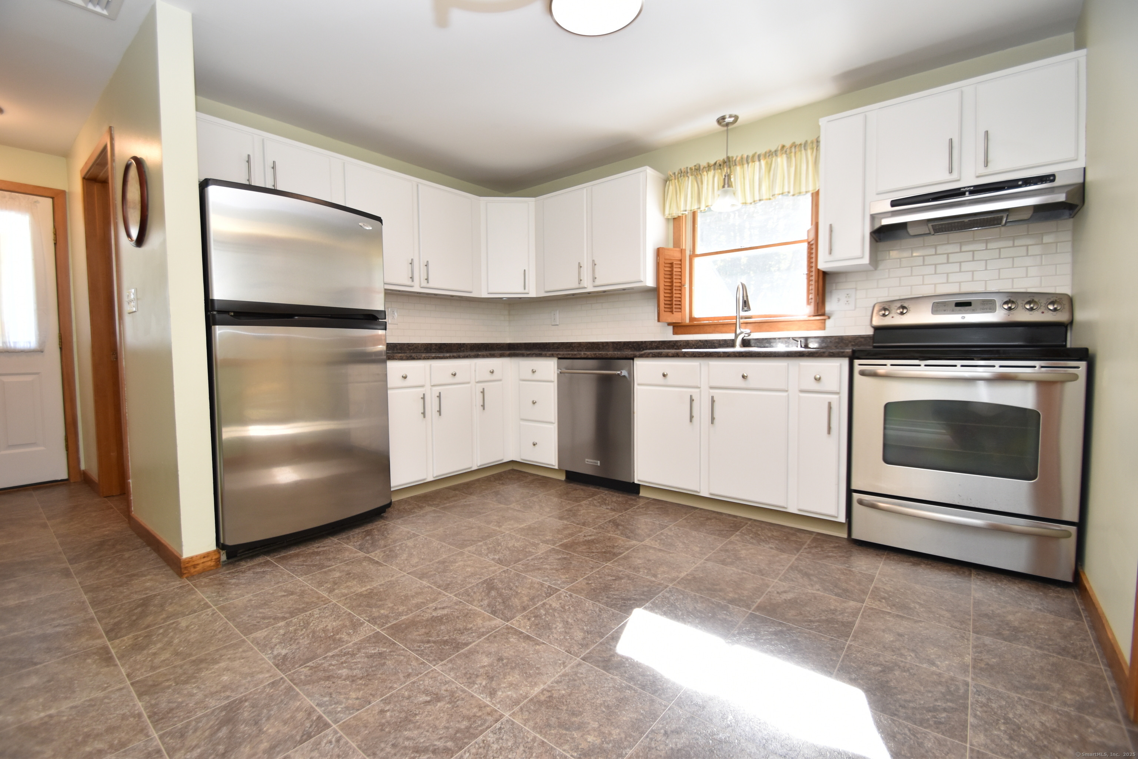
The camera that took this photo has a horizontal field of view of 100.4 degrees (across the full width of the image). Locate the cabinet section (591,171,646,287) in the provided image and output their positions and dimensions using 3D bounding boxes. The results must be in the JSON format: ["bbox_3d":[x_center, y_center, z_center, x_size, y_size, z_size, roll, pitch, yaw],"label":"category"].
[{"bbox_3d":[0.432,-1.036,3.441,0.445,0.735,0.325,2,4,38],"label":"cabinet section"}]

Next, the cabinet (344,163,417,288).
[{"bbox_3d":[-1.349,-0.998,3.217,0.320,0.743,0.496,2,4,39],"label":"cabinet"}]

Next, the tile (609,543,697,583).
[{"bbox_3d":[0.379,0.811,2.094,0.304,0.010,0.300,2,4,39],"label":"tile"}]

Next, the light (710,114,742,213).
[{"bbox_3d":[0.986,-1.339,2.955,0.187,0.556,0.187,2,4,39],"label":"light"}]

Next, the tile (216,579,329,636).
[{"bbox_3d":[-1.077,0.830,1.737,0.302,0.010,0.295,2,4,39],"label":"tile"}]

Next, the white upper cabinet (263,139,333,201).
[{"bbox_3d":[-1.673,-1.137,2.822,0.323,0.414,0.364,2,4,40],"label":"white upper cabinet"}]

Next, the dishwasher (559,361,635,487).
[{"bbox_3d":[0.351,0.300,3.400,0.600,0.860,0.620,2,4,38],"label":"dishwasher"}]

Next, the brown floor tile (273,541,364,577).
[{"bbox_3d":[-1.148,0.816,2.172,0.312,0.010,0.300,2,4,38],"label":"brown floor tile"}]

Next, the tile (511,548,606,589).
[{"bbox_3d":[-0.049,0.816,2.061,0.304,0.010,0.300,2,4,39],"label":"tile"}]

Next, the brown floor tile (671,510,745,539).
[{"bbox_3d":[0.771,0.789,2.579,0.305,0.010,0.315,2,4,38],"label":"brown floor tile"}]

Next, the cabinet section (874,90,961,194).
[{"bbox_3d":[1.674,-1.130,2.283,0.331,0.414,0.020,2,4,38],"label":"cabinet section"}]

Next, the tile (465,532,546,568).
[{"bbox_3d":[-0.289,0.802,2.234,0.302,0.010,0.299,2,4,39],"label":"tile"}]

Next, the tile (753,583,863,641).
[{"bbox_3d":[0.845,0.813,1.689,0.301,0.010,0.298,2,3,38],"label":"tile"}]

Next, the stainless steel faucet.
[{"bbox_3d":[1.109,-0.401,3.004,0.085,0.434,0.230,0,3,6],"label":"stainless steel faucet"}]

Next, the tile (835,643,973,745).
[{"bbox_3d":[0.894,0.831,1.271,0.298,0.010,0.298,2,3,38],"label":"tile"}]

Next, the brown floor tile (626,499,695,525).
[{"bbox_3d":[0.536,0.790,2.800,0.303,0.015,0.299,2,3,39],"label":"brown floor tile"}]

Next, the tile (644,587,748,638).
[{"bbox_3d":[0.434,0.838,1.688,0.305,0.010,0.300,2,4,38],"label":"tile"}]

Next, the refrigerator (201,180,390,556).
[{"bbox_3d":[-1.539,-0.049,2.536,0.804,1.640,0.798,2,3,38],"label":"refrigerator"}]

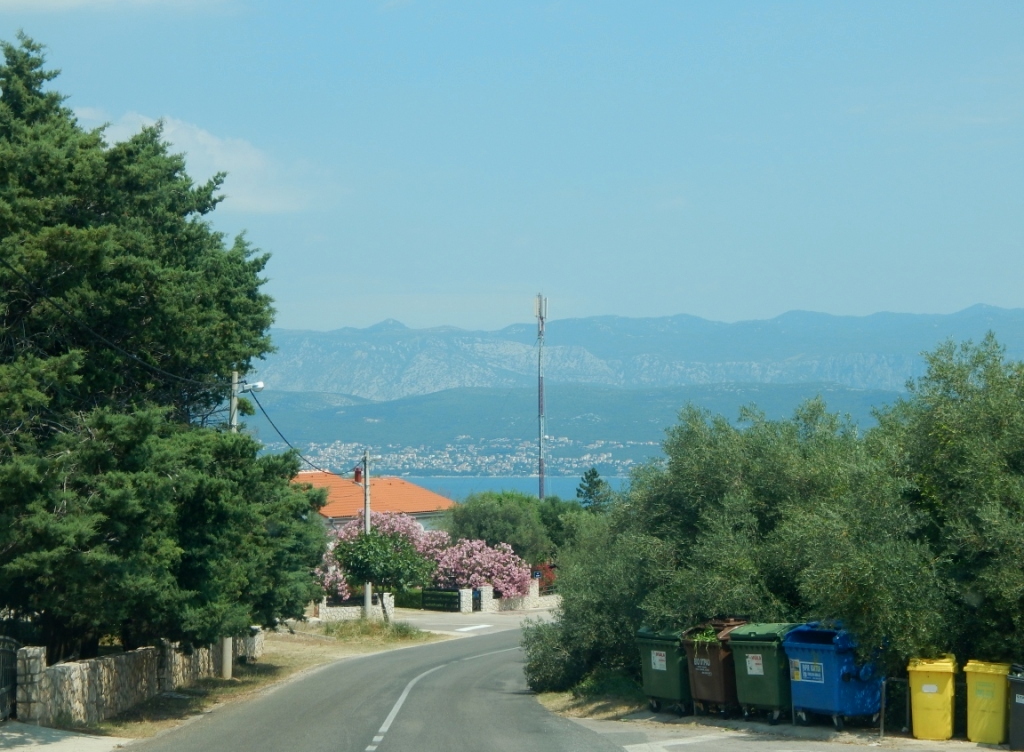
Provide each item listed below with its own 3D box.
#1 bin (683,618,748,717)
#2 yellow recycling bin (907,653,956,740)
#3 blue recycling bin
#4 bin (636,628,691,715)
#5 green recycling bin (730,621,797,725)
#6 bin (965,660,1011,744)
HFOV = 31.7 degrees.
[{"bbox_3d":[3.565,4.880,29.745,1.080,1.480,1.330,4,-8,-27],"label":"bin"},{"bbox_3d":[5.787,4.411,24.728,0.610,1.090,0.770,-2,-7,19],"label":"yellow recycling bin"},{"bbox_3d":[4.901,4.562,27.320,1.080,1.480,1.330,5,-8,-30],"label":"blue recycling bin"},{"bbox_3d":[2.901,5.066,31.018,1.080,1.440,1.330,5,-8,-32],"label":"bin"},{"bbox_3d":[4.216,4.734,28.558,1.080,1.460,1.330,5,-8,-32],"label":"green recycling bin"},{"bbox_3d":[6.470,4.390,24.456,0.610,1.080,0.770,-3,-8,25],"label":"bin"}]

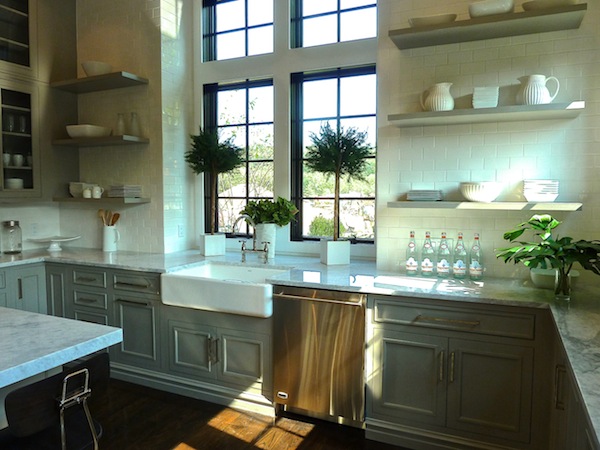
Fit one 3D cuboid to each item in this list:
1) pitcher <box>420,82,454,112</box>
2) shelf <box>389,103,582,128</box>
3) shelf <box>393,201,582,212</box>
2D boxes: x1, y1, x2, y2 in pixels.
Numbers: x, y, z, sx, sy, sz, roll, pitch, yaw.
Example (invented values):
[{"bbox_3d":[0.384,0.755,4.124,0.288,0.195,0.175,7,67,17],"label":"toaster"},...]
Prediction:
[{"bbox_3d":[0.868,-0.790,2.737,0.210,0.200,0.175,2,5,25],"label":"pitcher"},{"bbox_3d":[1.118,-0.672,2.697,1.065,0.036,0.308,2,4,24],"label":"shelf"},{"bbox_3d":[1.102,-0.126,2.682,1.050,0.041,0.304,2,5,25],"label":"shelf"}]

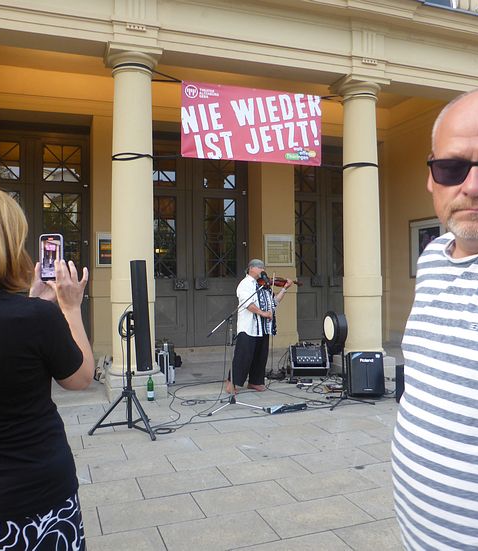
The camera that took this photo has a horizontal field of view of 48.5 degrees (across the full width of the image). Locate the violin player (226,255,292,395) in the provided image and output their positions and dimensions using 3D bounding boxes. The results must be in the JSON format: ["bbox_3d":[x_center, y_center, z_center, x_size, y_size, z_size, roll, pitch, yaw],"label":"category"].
[{"bbox_3d":[0.267,0.623,6.582,0.620,1.657,0.520,-1,0,30],"label":"violin player"}]

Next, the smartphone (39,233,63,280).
[{"bbox_3d":[-0.601,-0.056,1.700,0.076,0.153,0.011,-2,-1,9],"label":"smartphone"}]

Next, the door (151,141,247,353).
[{"bbox_3d":[-0.942,-0.642,10.270,2.393,4.053,0.120,-1,0,-20],"label":"door"}]

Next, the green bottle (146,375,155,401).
[{"bbox_3d":[-1.035,1.313,6.214,0.082,0.302,0.082,-1,0,-20],"label":"green bottle"}]

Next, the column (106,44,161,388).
[{"bbox_3d":[-1.286,-0.685,6.509,0.630,4.021,0.630,-1,0,-20],"label":"column"}]

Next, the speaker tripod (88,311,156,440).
[{"bbox_3d":[-0.984,0.897,5.082,0.681,1.126,0.614,-1,0,17],"label":"speaker tripod"}]

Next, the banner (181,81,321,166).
[{"bbox_3d":[0.204,-2.006,7.106,1.980,0.981,0.030,-1,0,-20],"label":"banner"}]

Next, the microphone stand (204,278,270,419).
[{"bbox_3d":[-0.009,0.756,5.822,0.720,1.390,0.550,-1,0,-12],"label":"microphone stand"}]

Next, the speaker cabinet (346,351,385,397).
[{"bbox_3d":[1.531,1.182,6.417,0.400,0.505,0.330,-1,0,-3],"label":"speaker cabinet"}]

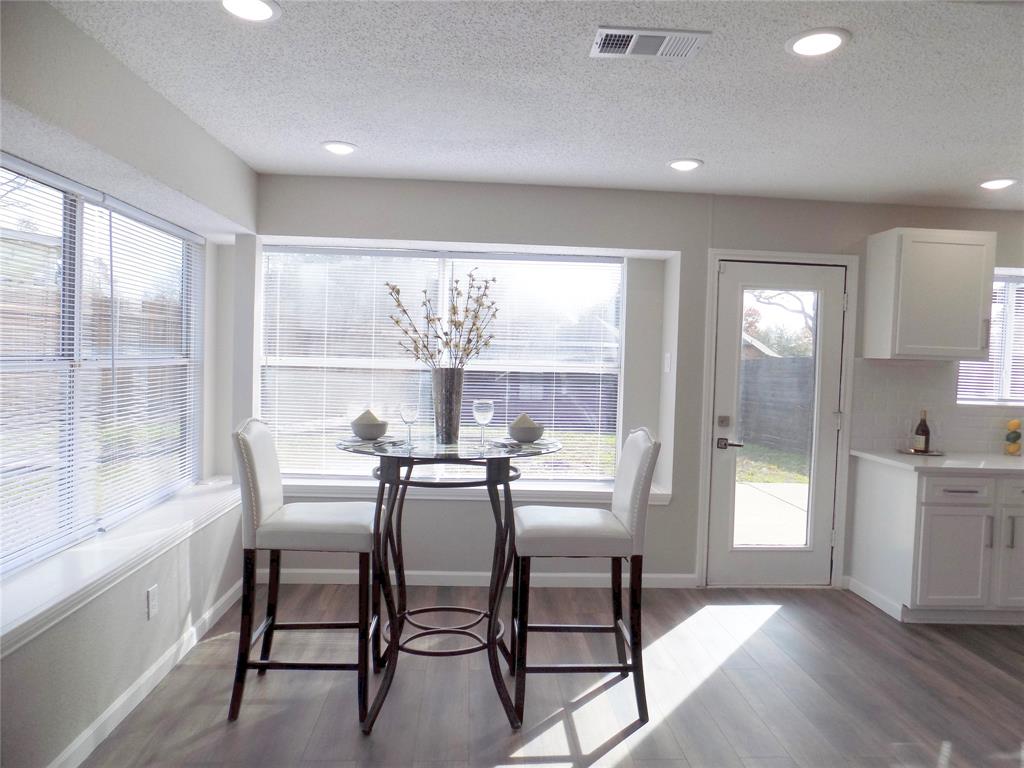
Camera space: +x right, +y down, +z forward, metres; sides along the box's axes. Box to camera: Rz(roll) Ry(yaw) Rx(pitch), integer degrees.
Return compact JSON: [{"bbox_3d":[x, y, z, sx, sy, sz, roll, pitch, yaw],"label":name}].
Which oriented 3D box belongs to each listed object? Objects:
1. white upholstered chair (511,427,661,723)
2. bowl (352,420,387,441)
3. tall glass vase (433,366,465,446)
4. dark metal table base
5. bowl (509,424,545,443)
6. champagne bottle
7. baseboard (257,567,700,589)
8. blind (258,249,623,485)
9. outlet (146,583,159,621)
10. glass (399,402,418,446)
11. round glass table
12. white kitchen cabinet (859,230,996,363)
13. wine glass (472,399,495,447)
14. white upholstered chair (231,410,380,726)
[{"bbox_3d":[0.276,0.747,2.865,0.560,1.143,0.445,2,2,-3],"label":"white upholstered chair"},{"bbox_3d":[-0.574,0.191,2.751,0.148,0.073,0.148,2,2,-3],"label":"bowl"},{"bbox_3d":[-0.249,0.082,2.691,0.126,0.302,0.126,2,2,-4],"label":"tall glass vase"},{"bbox_3d":[-0.269,0.769,2.799,0.588,1.055,0.580,2,2,-4],"label":"dark metal table base"},{"bbox_3d":[0.061,0.203,2.786,0.144,0.065,0.144,2,2,0],"label":"bowl"},{"bbox_3d":[2.527,0.294,4.193,0.082,0.275,0.082,2,2,-3],"label":"champagne bottle"},{"bbox_3d":[-0.193,1.205,4.210,2.745,0.095,0.018,2,2,-3],"label":"baseboard"},{"bbox_3d":[-0.450,-0.124,4.465,2.345,1.485,0.045,2,2,-3],"label":"blind"},{"bbox_3d":[-1.473,0.897,2.799,0.009,0.120,0.076,2,2,-4],"label":"outlet"},{"bbox_3d":[-0.380,0.154,2.546,0.070,0.166,0.070,2,2,-4],"label":"glass"},{"bbox_3d":[-0.271,0.762,2.791,0.910,1.067,0.910,2,2,-4],"label":"round glass table"},{"bbox_3d":[2.497,-0.520,4.096,0.590,0.755,0.325,2,2,-4],"label":"white kitchen cabinet"},{"bbox_3d":[-0.113,0.152,2.717,0.083,0.185,0.083,2,2,-3],"label":"wine glass"},{"bbox_3d":[-0.807,0.719,2.799,0.545,1.143,0.445,2,2,-3],"label":"white upholstered chair"}]

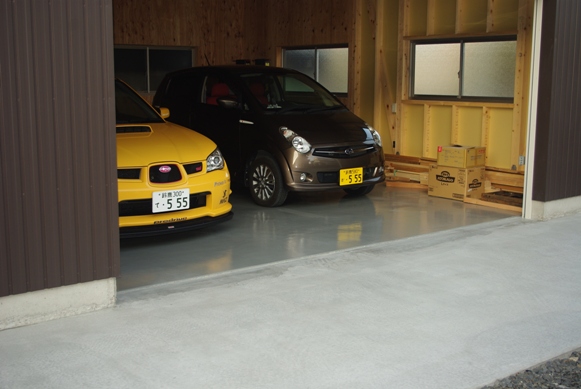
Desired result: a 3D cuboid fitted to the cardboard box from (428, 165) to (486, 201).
[{"bbox_3d":[1.945,-0.149,8.703,0.345,0.376,0.540,-7,12,-38],"label":"cardboard box"}]

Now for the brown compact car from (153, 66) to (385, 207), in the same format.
[{"bbox_3d":[-0.382,-0.813,9.158,1.475,1.520,3.395,-7,12,-37],"label":"brown compact car"}]

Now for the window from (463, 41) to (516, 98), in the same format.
[{"bbox_3d":[2.342,-1.469,8.752,0.040,0.650,0.770,-7,12,-37],"label":"window"}]

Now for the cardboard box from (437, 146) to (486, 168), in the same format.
[{"bbox_3d":[1.993,-0.442,8.643,0.360,0.221,0.410,-7,12,-39],"label":"cardboard box"}]

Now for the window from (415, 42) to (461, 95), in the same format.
[{"bbox_3d":[1.841,-1.569,9.356,0.040,0.650,0.760,-7,12,-37],"label":"window"}]

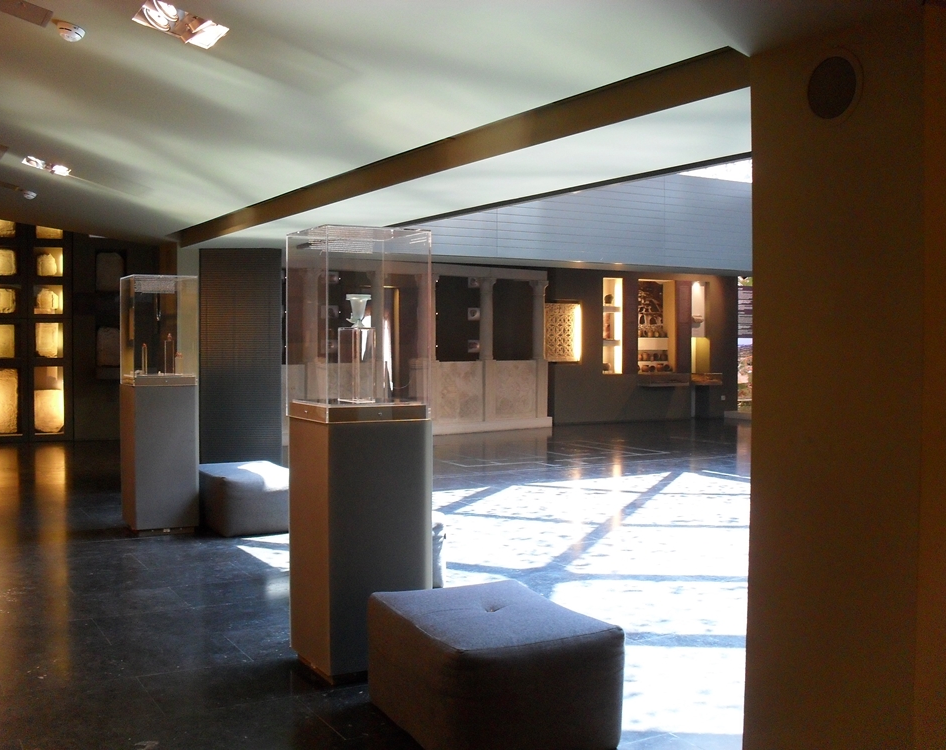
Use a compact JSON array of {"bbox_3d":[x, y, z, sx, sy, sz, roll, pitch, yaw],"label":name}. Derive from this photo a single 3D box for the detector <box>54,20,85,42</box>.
[{"bbox_3d":[-1.762,-1.496,4.422,0.125,0.051,0.125,15,-6,-30],"label":"detector"}]

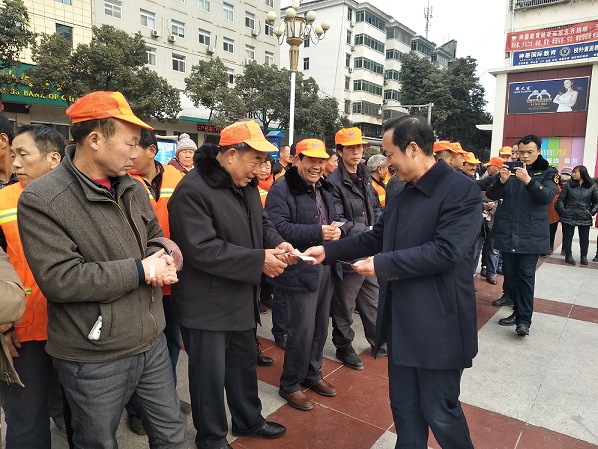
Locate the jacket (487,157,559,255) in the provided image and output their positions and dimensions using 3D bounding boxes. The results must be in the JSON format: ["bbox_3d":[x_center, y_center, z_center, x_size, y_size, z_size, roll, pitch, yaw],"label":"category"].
[{"bbox_3d":[2.040,-0.183,4.120,0.580,0.870,0.450,7,8,40],"label":"jacket"}]

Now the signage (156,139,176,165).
[{"bbox_3d":[-2.545,-1.022,8.500,0.650,1.300,0.080,1,6,-5],"label":"signage"}]

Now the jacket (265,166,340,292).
[{"bbox_3d":[0.015,0.024,2.720,0.490,0.730,0.380,-2,7,-30],"label":"jacket"}]

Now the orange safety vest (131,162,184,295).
[{"bbox_3d":[-0.754,0.032,2.360,0.460,0.680,0.280,-1,7,-21],"label":"orange safety vest"}]

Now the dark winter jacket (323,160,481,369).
[{"bbox_3d":[0.423,0.138,1.820,0.580,0.790,0.500,0,7,-17],"label":"dark winter jacket"}]

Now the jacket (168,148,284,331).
[{"bbox_3d":[-0.355,0.058,2.170,0.480,0.820,0.500,5,7,26],"label":"jacket"}]

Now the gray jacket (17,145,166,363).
[{"bbox_3d":[-0.715,0.080,1.570,0.420,0.690,0.510,5,7,27],"label":"gray jacket"}]

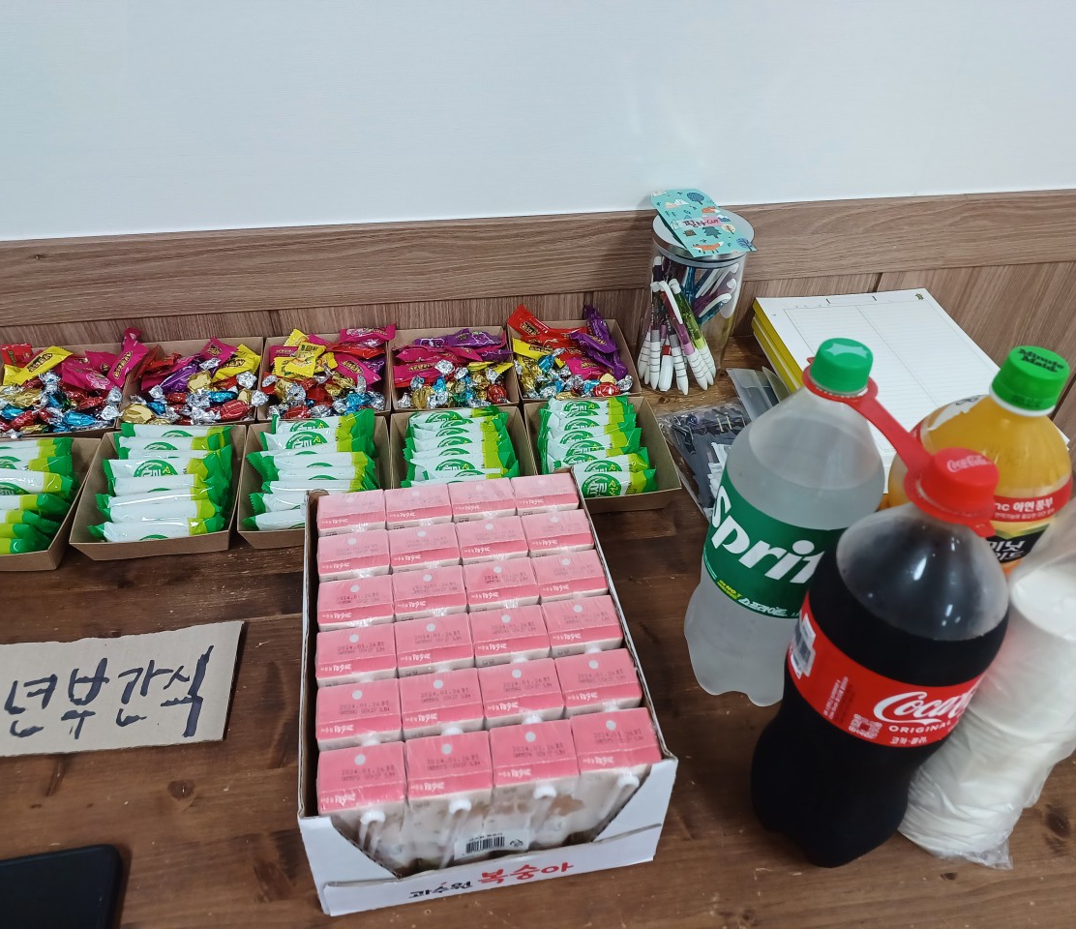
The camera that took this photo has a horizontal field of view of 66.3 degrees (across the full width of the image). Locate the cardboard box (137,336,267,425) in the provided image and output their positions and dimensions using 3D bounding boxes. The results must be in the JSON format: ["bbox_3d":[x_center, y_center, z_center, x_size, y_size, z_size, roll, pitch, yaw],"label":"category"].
[{"bbox_3d":[-0.353,-0.074,0.856,0.128,0.032,0.141,-5,43,-9],"label":"cardboard box"}]

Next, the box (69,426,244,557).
[{"bbox_3d":[-0.335,0.025,0.748,0.128,0.032,0.141,-4,43,-9],"label":"box"}]

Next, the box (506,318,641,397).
[{"bbox_3d":[0.036,-0.106,0.917,0.128,0.032,0.141,-3,43,-7],"label":"box"}]

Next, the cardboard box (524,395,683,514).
[{"bbox_3d":[0.061,-0.008,0.811,0.128,0.032,0.141,-4,43,-8],"label":"cardboard box"}]

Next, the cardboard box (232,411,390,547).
[{"bbox_3d":[-0.203,0.016,0.767,0.128,0.032,0.141,-5,43,-9],"label":"cardboard box"}]

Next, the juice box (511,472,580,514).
[{"bbox_3d":[0.003,0.065,0.656,0.048,0.118,0.038,-5,43,-9],"label":"juice box"}]

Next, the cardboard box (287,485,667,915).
[{"bbox_3d":[-0.048,0.140,0.572,0.205,0.127,0.244,-5,43,-9],"label":"cardboard box"}]

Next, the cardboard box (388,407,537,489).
[{"bbox_3d":[-0.072,0.005,0.788,0.128,0.032,0.141,-4,43,-9],"label":"cardboard box"}]

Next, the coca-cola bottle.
[{"bbox_3d":[0.190,0.122,0.466,0.094,0.318,0.094,-13,42,-14],"label":"coca-cola bottle"}]

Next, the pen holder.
[{"bbox_3d":[0.166,-0.176,0.897,0.101,0.174,0.101,2,42,-2],"label":"pen holder"}]

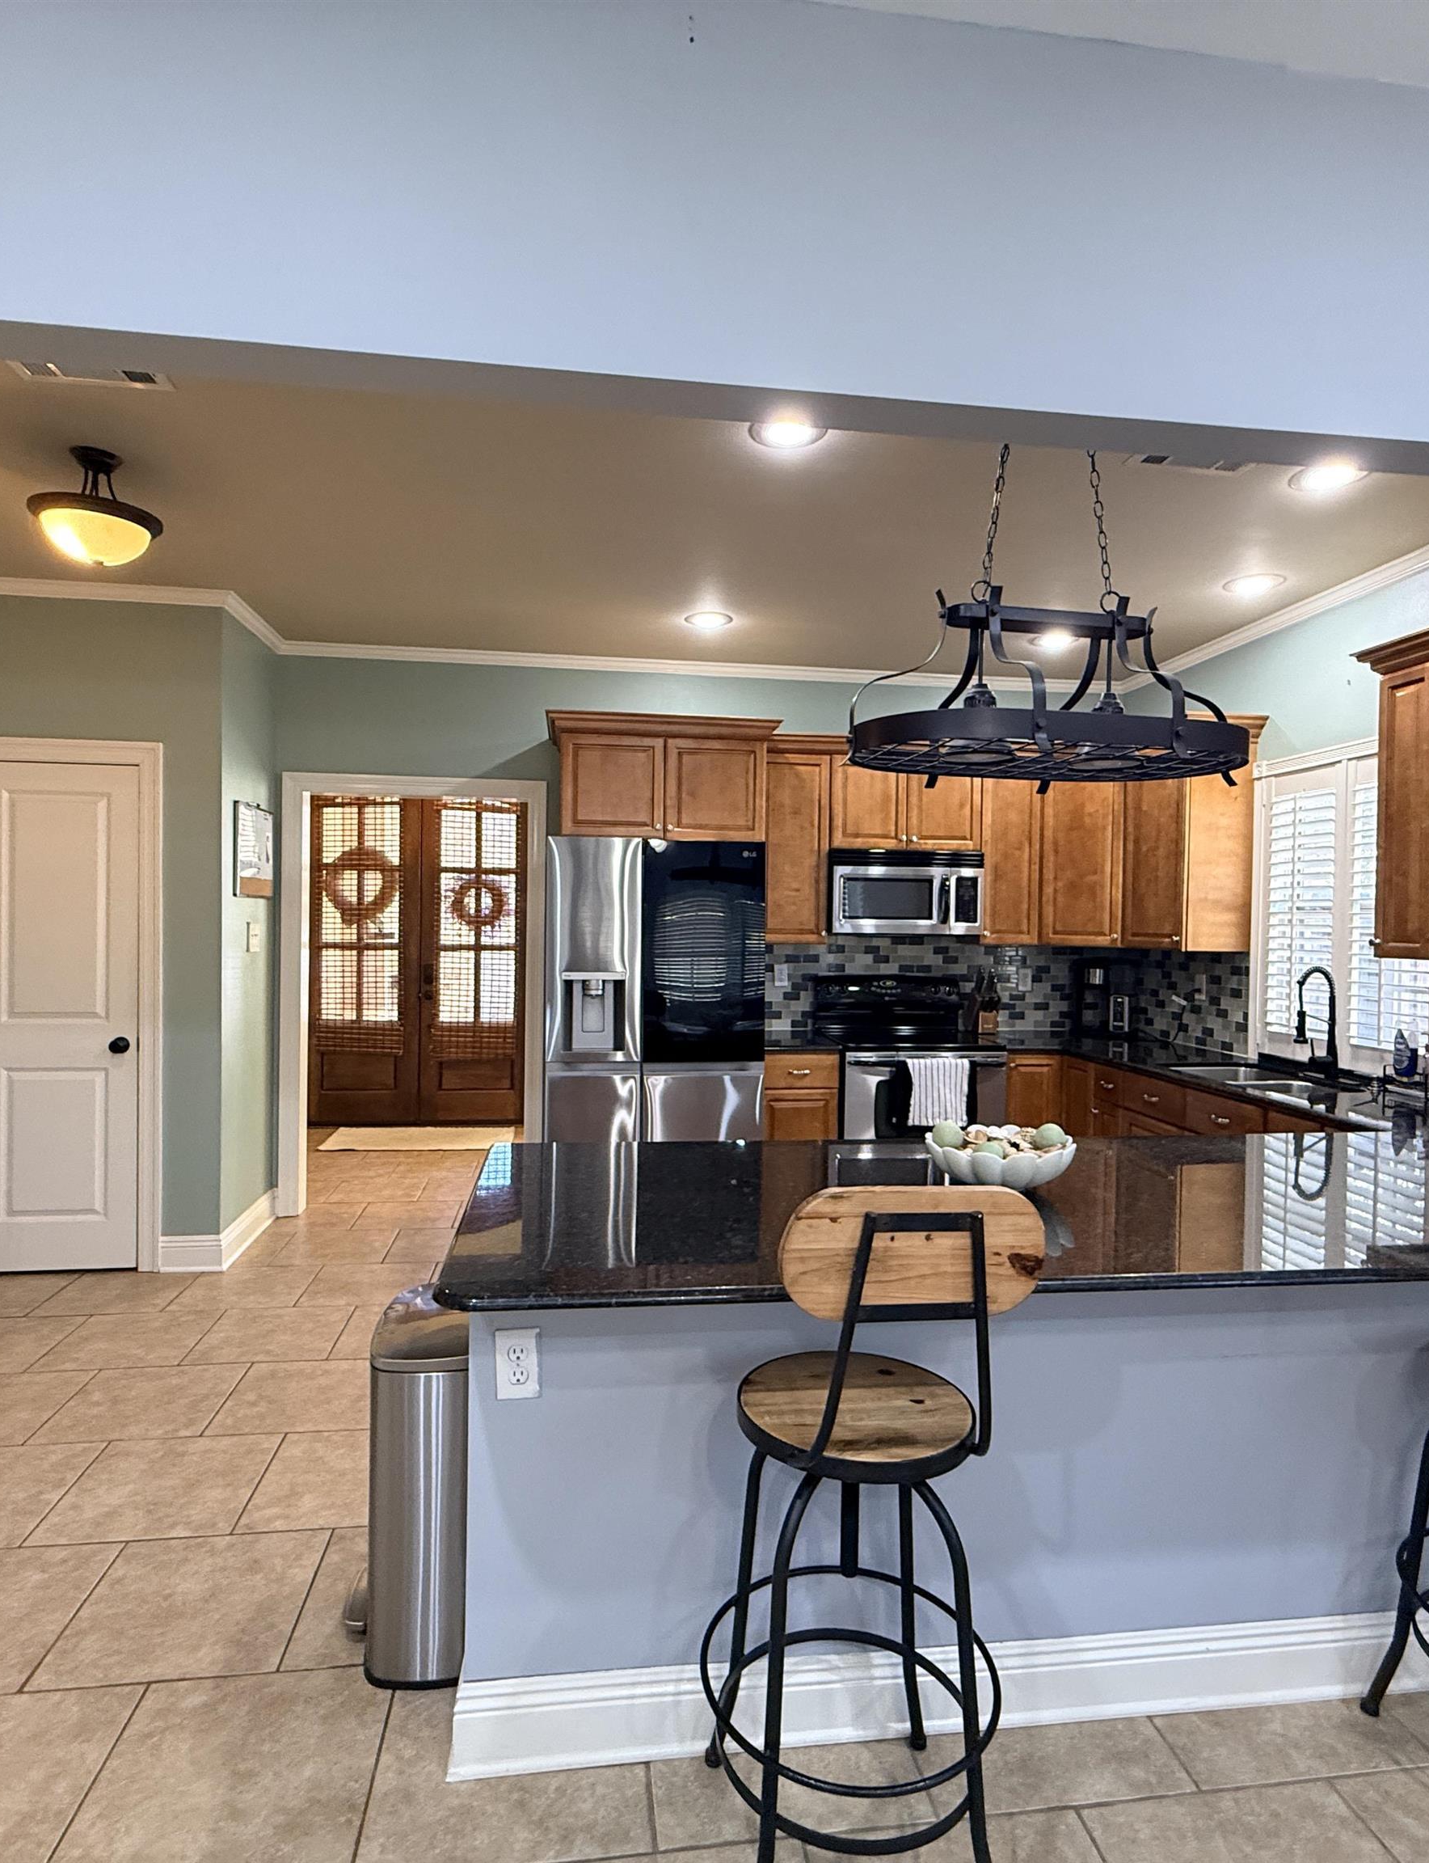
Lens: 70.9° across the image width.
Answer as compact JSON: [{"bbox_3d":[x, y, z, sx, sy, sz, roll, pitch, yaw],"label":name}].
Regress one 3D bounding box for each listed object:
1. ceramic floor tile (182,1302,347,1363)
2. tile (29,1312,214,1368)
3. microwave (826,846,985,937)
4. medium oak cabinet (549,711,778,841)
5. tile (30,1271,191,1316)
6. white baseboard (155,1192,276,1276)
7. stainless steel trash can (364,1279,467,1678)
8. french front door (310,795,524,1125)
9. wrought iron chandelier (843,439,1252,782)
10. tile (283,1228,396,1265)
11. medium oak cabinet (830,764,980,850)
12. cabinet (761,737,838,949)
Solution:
[{"bbox_3d":[-1.509,1.390,3.446,0.450,0.012,0.450,1,0,-8],"label":"ceramic floor tile"},{"bbox_3d":[-1.978,1.396,3.420,0.458,0.010,0.462,1,1,-8],"label":"tile"},{"bbox_3d":[0.887,-0.185,4.937,0.752,0.407,0.400,1,1,-8],"label":"microwave"},{"bbox_3d":[-0.250,-0.671,4.652,1.002,0.522,0.640,1,1,-8],"label":"medium oak cabinet"},{"bbox_3d":[-2.277,1.385,3.860,0.457,0.010,0.457,1,1,-8],"label":"tile"},{"bbox_3d":[-2.165,1.302,4.421,0.252,0.147,0.755,1,1,-8],"label":"white baseboard"},{"bbox_3d":[-0.585,1.098,2.104,0.275,0.700,0.390,1,1,-8],"label":"stainless steel trash can"},{"bbox_3d":[-2.085,0.150,7.159,1.600,2.400,0.060,1,0,-8],"label":"french front door"},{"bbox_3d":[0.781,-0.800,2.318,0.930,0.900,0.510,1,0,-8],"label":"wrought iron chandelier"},{"bbox_3d":[-1.650,1.389,4.404,0.458,0.010,0.462,1,1,-8],"label":"tile"},{"bbox_3d":[0.895,-0.623,4.955,0.742,0.460,0.345,1,1,-8],"label":"medium oak cabinet"},{"bbox_3d":[0.361,-0.432,4.943,0.375,0.995,0.365,1,1,-8],"label":"cabinet"}]

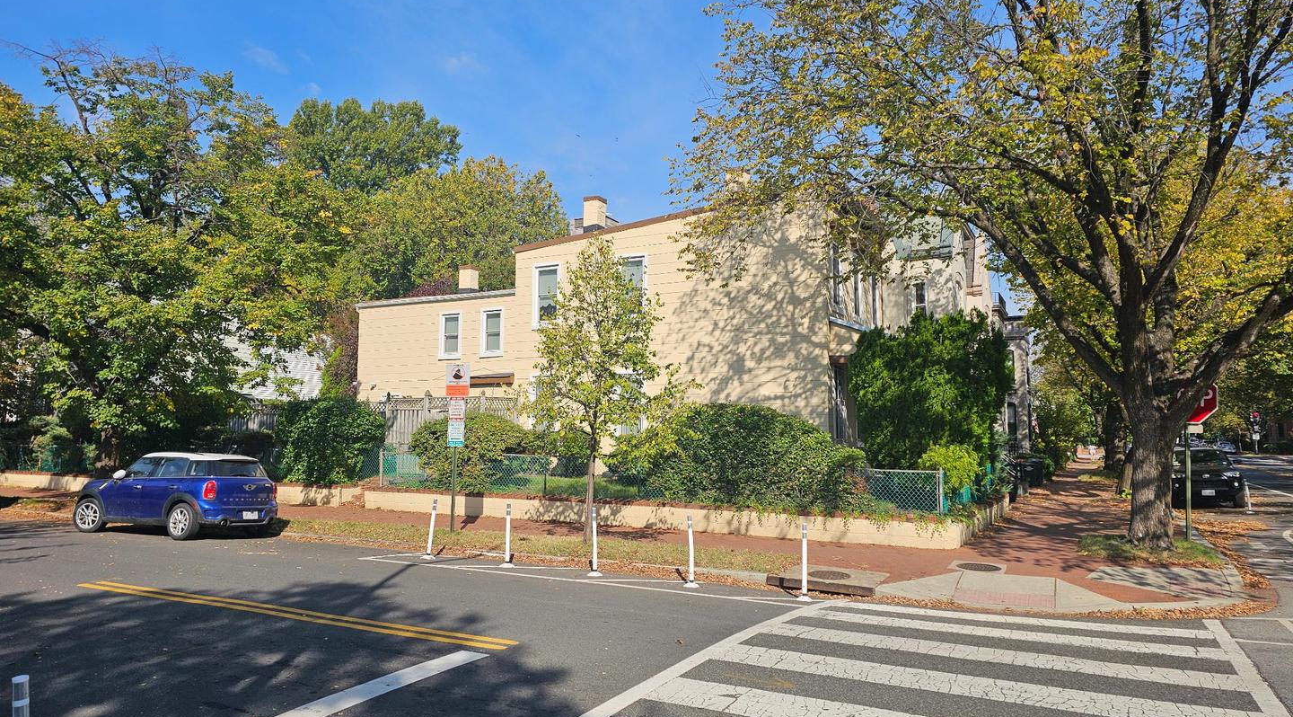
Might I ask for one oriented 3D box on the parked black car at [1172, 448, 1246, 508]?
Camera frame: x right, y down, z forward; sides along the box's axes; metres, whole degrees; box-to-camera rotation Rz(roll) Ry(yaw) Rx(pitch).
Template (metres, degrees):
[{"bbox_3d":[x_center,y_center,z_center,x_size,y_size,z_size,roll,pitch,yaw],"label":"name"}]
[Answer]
[{"bbox_3d":[16.719,3.514,25.952,1.850,1.680,4.600,-3,-6,27],"label":"parked black car"}]

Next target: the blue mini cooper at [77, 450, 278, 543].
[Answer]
[{"bbox_3d":[-9.135,2.592,16.710,4.110,1.560,1.800,-2,-6,25],"label":"blue mini cooper"}]

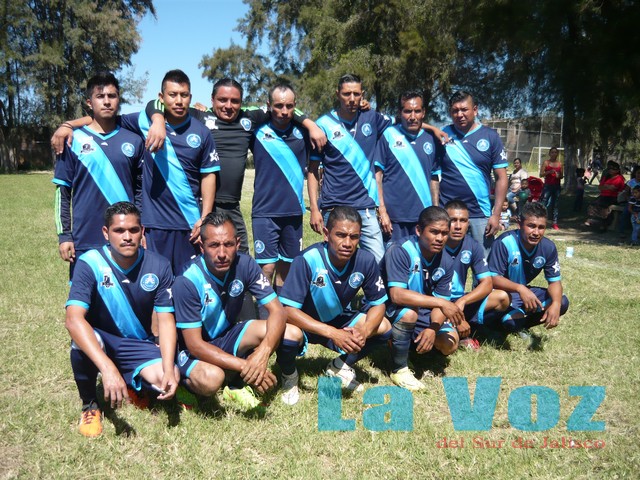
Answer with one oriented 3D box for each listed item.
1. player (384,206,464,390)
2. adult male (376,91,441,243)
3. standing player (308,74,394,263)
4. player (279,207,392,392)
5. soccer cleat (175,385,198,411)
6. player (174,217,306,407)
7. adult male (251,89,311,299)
[{"bbox_3d":[0.565,0.281,3.490,0.490,0.970,0.670,-2,7,-18],"label":"player"},{"bbox_3d":[0.610,-0.161,4.181,0.490,1.680,0.290,0,7,2],"label":"adult male"},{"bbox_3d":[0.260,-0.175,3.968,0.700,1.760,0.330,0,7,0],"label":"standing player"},{"bbox_3d":[0.066,0.314,2.998,0.560,0.981,0.720,1,8,-5],"label":"player"},{"bbox_3d":[-0.648,0.726,3.025,0.110,0.130,0.270,-4,9,-33],"label":"soccer cleat"},{"bbox_3d":[-0.407,0.332,2.901,0.620,0.953,0.740,-1,8,-13],"label":"player"},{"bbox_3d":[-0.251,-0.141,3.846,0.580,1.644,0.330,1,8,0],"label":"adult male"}]

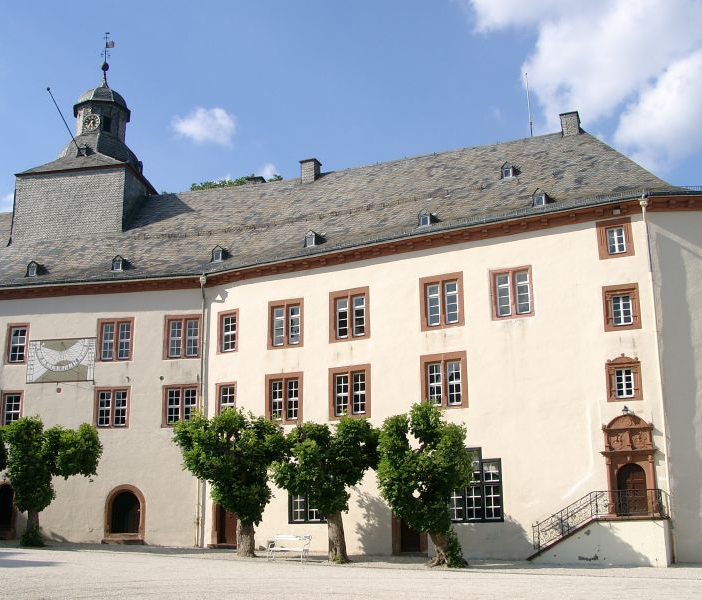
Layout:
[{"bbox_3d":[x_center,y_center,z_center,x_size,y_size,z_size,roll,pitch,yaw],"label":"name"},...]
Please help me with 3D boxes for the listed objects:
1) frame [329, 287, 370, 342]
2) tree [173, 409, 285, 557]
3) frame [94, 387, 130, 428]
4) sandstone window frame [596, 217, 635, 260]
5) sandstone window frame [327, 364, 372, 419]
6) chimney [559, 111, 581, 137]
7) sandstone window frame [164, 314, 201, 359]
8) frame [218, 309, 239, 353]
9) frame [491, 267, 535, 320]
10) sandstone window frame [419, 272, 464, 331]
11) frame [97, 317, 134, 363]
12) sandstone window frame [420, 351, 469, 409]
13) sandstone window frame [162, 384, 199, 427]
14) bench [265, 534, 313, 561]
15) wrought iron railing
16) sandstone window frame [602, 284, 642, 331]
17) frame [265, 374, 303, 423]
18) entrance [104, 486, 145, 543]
[{"bbox_3d":[-0.035,0.664,33.828,1.992,2.286,0.250,-8,-17,28],"label":"frame"},{"bbox_3d":[-4.607,6.836,29.668,4.257,5.477,3.831,-9,-17,27],"label":"tree"},{"bbox_3d":[-11.666,5.259,38.342,1.771,2.004,0.250,-3,-16,8],"label":"frame"},{"bbox_3d":[9.850,-2.246,29.211,1.242,1.460,0.250,-7,-13,27],"label":"sandstone window frame"},{"bbox_3d":[0.007,4.061,34.220,2.012,2.274,0.250,-9,-17,27],"label":"sandstone window frame"},{"bbox_3d":[10.520,-8.193,37.406,0.807,1.165,0.800,-8,-17,28],"label":"chimney"},{"bbox_3d":[-8.032,1.775,37.554,1.888,2.167,0.250,-3,-15,9],"label":"sandstone window frame"},{"bbox_3d":[-6.088,1.643,39.391,1.403,2.220,0.250,-8,-14,33],"label":"frame"},{"bbox_3d":[6.267,-0.253,30.510,1.713,2.027,0.250,-8,-17,28],"label":"frame"},{"bbox_3d":[3.720,0.084,31.860,1.913,2.246,0.250,-8,-17,28],"label":"sandstone window frame"},{"bbox_3d":[-12.312,2.100,41.247,2.134,2.279,0.250,-3,-12,13],"label":"frame"},{"bbox_3d":[3.700,3.208,31.074,1.991,2.235,0.250,-8,-17,28],"label":"sandstone window frame"},{"bbox_3d":[-8.567,5.373,39.659,1.992,2.122,0.250,-3,-12,13],"label":"sandstone window frame"},{"bbox_3d":[-2.456,9.916,31.394,1.600,0.940,0.650,-5,-13,22],"label":"bench"},{"bbox_3d":[8.709,7.660,27.260,4.340,1.946,1.900,-9,-17,27],"label":"wrought iron railing"},{"bbox_3d":[9.797,0.279,28.385,1.270,1.699,0.250,-8,-17,28],"label":"sandstone window frame"},{"bbox_3d":[-2.996,4.557,35.734,2.042,2.343,0.250,-9,-17,27],"label":"frame"},{"bbox_3d":[-10.268,9.737,35.947,1.996,2.518,0.450,-3,-15,9],"label":"entrance"}]

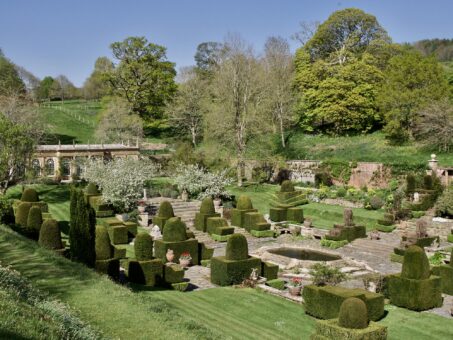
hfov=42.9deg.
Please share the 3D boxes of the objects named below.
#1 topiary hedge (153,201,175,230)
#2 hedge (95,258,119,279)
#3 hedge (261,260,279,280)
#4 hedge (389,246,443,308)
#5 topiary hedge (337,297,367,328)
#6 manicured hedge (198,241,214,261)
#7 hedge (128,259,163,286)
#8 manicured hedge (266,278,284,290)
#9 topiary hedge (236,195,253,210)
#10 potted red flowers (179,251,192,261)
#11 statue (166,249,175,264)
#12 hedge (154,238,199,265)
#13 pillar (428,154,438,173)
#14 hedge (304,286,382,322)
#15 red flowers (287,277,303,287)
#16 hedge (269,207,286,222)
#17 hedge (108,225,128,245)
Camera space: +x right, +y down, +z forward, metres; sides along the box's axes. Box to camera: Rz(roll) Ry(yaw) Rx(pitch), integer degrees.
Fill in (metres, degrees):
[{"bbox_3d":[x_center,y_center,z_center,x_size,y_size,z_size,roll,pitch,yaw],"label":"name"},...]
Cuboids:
[{"bbox_3d":[-4.552,3.530,43.700,1.500,2.380,1.500,-3,6,-34],"label":"topiary hedge"},{"bbox_3d":[-6.401,5.219,30.100,1.300,1.250,1.300,-3,6,-34],"label":"hedge"},{"bbox_3d":[2.434,5.624,31.867,0.750,0.780,0.700,-2,4,-34],"label":"hedge"},{"bbox_3d":[8.880,4.931,26.921,1.800,2.720,1.600,-2,4,-34],"label":"hedge"},{"bbox_3d":[4.657,5.155,21.124,1.029,1.024,1.029,0,3,0],"label":"topiary hedge"},{"bbox_3d":[-1.436,5.664,39.400,1.000,1.250,1.100,-2,2,-30],"label":"manicured hedge"},{"bbox_3d":[-4.960,6.200,35.500,1.600,1.450,1.700,-2,2,-30],"label":"hedge"},{"bbox_3d":[2.782,6.500,32.700,0.750,0.450,1.000,-2,2,-30],"label":"manicured hedge"},{"bbox_3d":[1.476,2.636,46.700,1.250,1.170,1.250,0,5,0],"label":"topiary hedge"},{"bbox_3d":[-2.655,5.537,37.300,0.880,0.650,0.850,-1,2,0],"label":"potted red flowers"},{"bbox_3d":[-3.587,5.561,36.900,0.520,1.000,0.500,-1,2,0],"label":"statue"},{"bbox_3d":[-3.330,5.540,38.660,2.200,1.600,1.900,-2,2,-30],"label":"hedge"},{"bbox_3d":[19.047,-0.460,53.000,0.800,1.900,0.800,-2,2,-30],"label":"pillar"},{"bbox_3d":[5.048,5.697,24.850,2.300,1.160,2.050,-3,6,-34],"label":"hedge"},{"bbox_3d":[3.211,5.318,27.200,0.720,0.430,0.720,0,5,0],"label":"red flowers"},{"bbox_3d":[5.077,4.404,57.000,1.200,1.350,1.200,-2,2,-30],"label":"hedge"},{"bbox_3d":[-7.447,4.456,39.900,1.080,1.160,1.000,-3,6,-34],"label":"hedge"}]

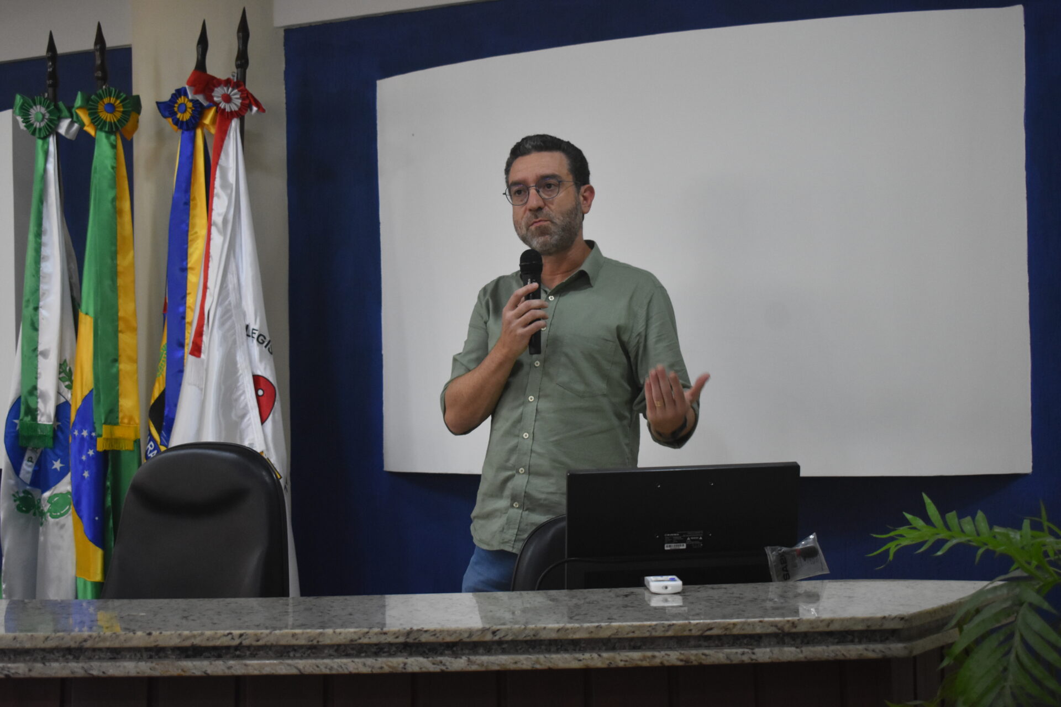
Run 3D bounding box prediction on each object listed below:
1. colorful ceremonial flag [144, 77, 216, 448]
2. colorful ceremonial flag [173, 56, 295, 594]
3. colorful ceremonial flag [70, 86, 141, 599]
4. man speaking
[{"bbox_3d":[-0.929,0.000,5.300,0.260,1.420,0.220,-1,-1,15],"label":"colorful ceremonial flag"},{"bbox_3d":[-0.775,0.017,5.170,0.350,1.500,0.260,-1,-1,15],"label":"colorful ceremonial flag"},{"bbox_3d":[-1.134,0.031,5.300,0.240,1.500,0.220,-1,-1,5],"label":"colorful ceremonial flag"},{"bbox_3d":[0.095,0.400,4.300,0.620,1.760,0.450,-2,-1,25],"label":"man speaking"}]

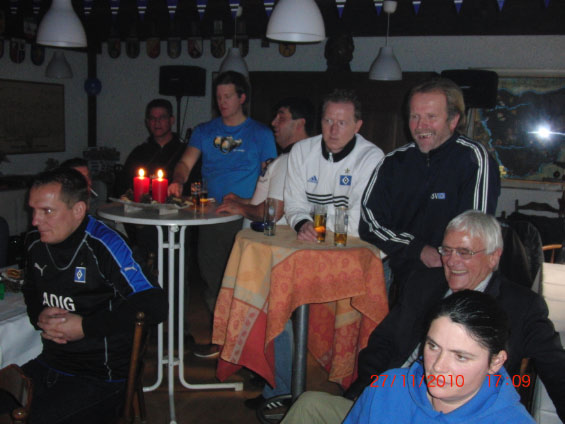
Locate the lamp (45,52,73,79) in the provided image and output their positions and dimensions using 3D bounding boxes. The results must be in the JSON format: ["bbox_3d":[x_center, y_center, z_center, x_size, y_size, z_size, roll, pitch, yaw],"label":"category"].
[{"bbox_3d":[-2.179,-1.430,5.876,0.285,0.260,0.285,2,7,0],"label":"lamp"}]

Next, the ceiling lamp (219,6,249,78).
[{"bbox_3d":[-0.414,-1.501,5.357,0.285,0.622,0.285,2,7,0],"label":"ceiling lamp"}]

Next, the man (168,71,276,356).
[{"bbox_3d":[-0.333,0.077,3.508,0.600,1.742,0.480,3,7,11],"label":"man"}]

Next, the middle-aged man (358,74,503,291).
[{"bbox_3d":[0.575,0.300,2.414,0.580,1.620,0.420,5,8,28],"label":"middle-aged man"}]

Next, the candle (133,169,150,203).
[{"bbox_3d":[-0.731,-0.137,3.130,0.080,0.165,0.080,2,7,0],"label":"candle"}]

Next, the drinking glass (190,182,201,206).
[{"bbox_3d":[-0.484,-0.102,3.364,0.056,0.135,0.056,2,7,0],"label":"drinking glass"}]

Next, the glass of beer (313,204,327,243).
[{"bbox_3d":[0.154,0.043,2.410,0.053,0.152,0.053,2,7,0],"label":"glass of beer"}]

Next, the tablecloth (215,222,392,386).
[{"bbox_3d":[0.067,0.379,2.530,0.690,0.570,0.660,2,7,0],"label":"tablecloth"}]

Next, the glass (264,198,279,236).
[{"bbox_3d":[-0.049,0.013,2.561,0.056,0.163,0.056,2,7,0],"label":"glass"}]

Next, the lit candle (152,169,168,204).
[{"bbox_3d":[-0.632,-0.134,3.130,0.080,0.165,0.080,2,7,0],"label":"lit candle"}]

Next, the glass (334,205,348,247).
[{"bbox_3d":[0.231,0.053,2.332,0.053,0.155,0.053,2,7,0],"label":"glass"}]

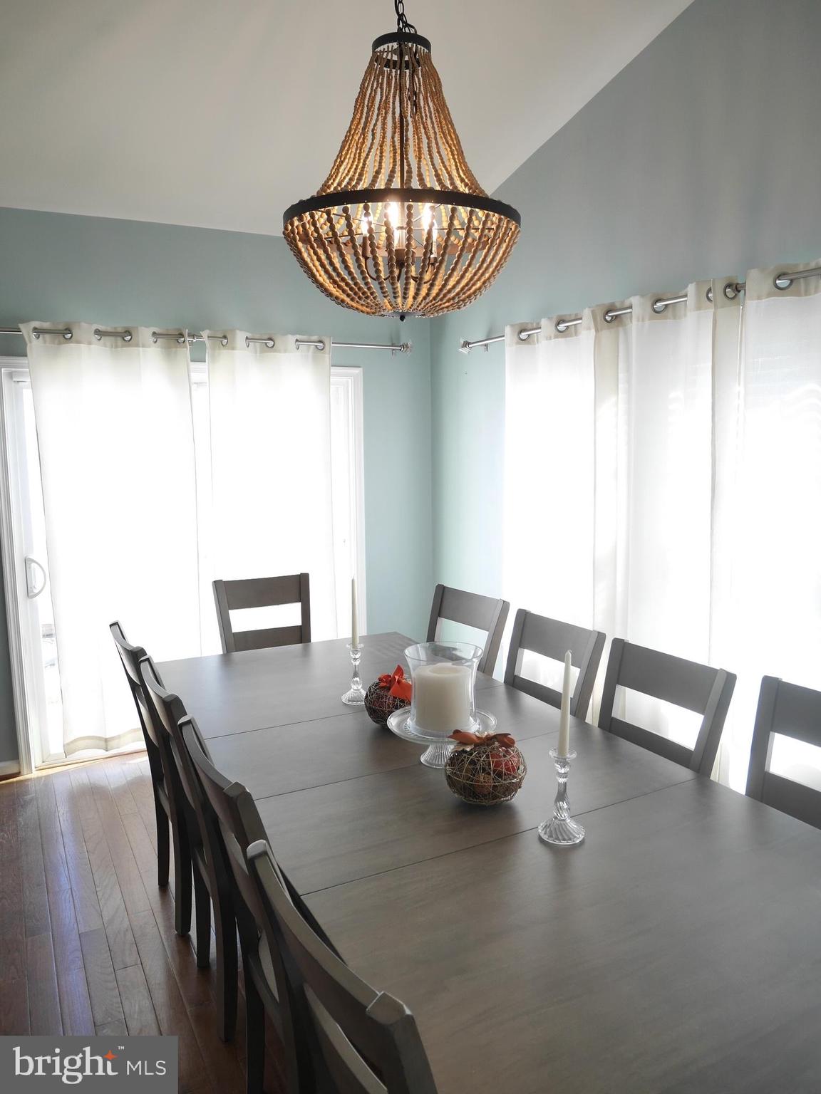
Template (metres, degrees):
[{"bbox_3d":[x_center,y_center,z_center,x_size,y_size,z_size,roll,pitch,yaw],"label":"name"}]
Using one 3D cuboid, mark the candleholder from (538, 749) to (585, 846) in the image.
[{"bbox_3d":[0.334,0.544,1.664,0.102,0.185,0.102,0,7,0],"label":"candleholder"}]

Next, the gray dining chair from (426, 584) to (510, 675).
[{"bbox_3d":[0.040,0.718,3.151,0.570,1.010,0.470,-5,9,-33],"label":"gray dining chair"}]

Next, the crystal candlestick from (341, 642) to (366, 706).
[{"bbox_3d":[-0.190,0.433,2.611,0.098,0.194,0.098,0,7,0],"label":"crystal candlestick"}]

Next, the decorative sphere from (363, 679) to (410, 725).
[{"bbox_3d":[-0.052,0.474,2.367,0.180,0.170,0.180,0,7,0],"label":"decorative sphere"}]

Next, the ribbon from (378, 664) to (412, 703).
[{"bbox_3d":[-0.045,0.412,2.312,0.120,0.090,0.105,0,7,-1],"label":"ribbon"}]

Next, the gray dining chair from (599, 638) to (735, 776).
[{"bbox_3d":[0.546,0.827,2.218,0.565,0.995,0.460,-4,9,-28],"label":"gray dining chair"}]

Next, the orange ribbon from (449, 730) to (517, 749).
[{"bbox_3d":[0.173,0.462,1.812,0.165,0.045,0.085,1,8,6],"label":"orange ribbon"}]

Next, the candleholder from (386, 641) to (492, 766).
[{"bbox_3d":[0.089,0.436,2.097,0.300,0.310,0.300,0,7,0],"label":"candleholder"}]

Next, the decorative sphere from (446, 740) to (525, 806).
[{"bbox_3d":[0.181,0.540,1.822,0.194,0.153,0.194,0,7,0],"label":"decorative sphere"}]

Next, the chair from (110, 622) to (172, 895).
[{"bbox_3d":[-0.703,0.776,2.739,0.570,1.010,0.470,-4,8,-28],"label":"chair"}]

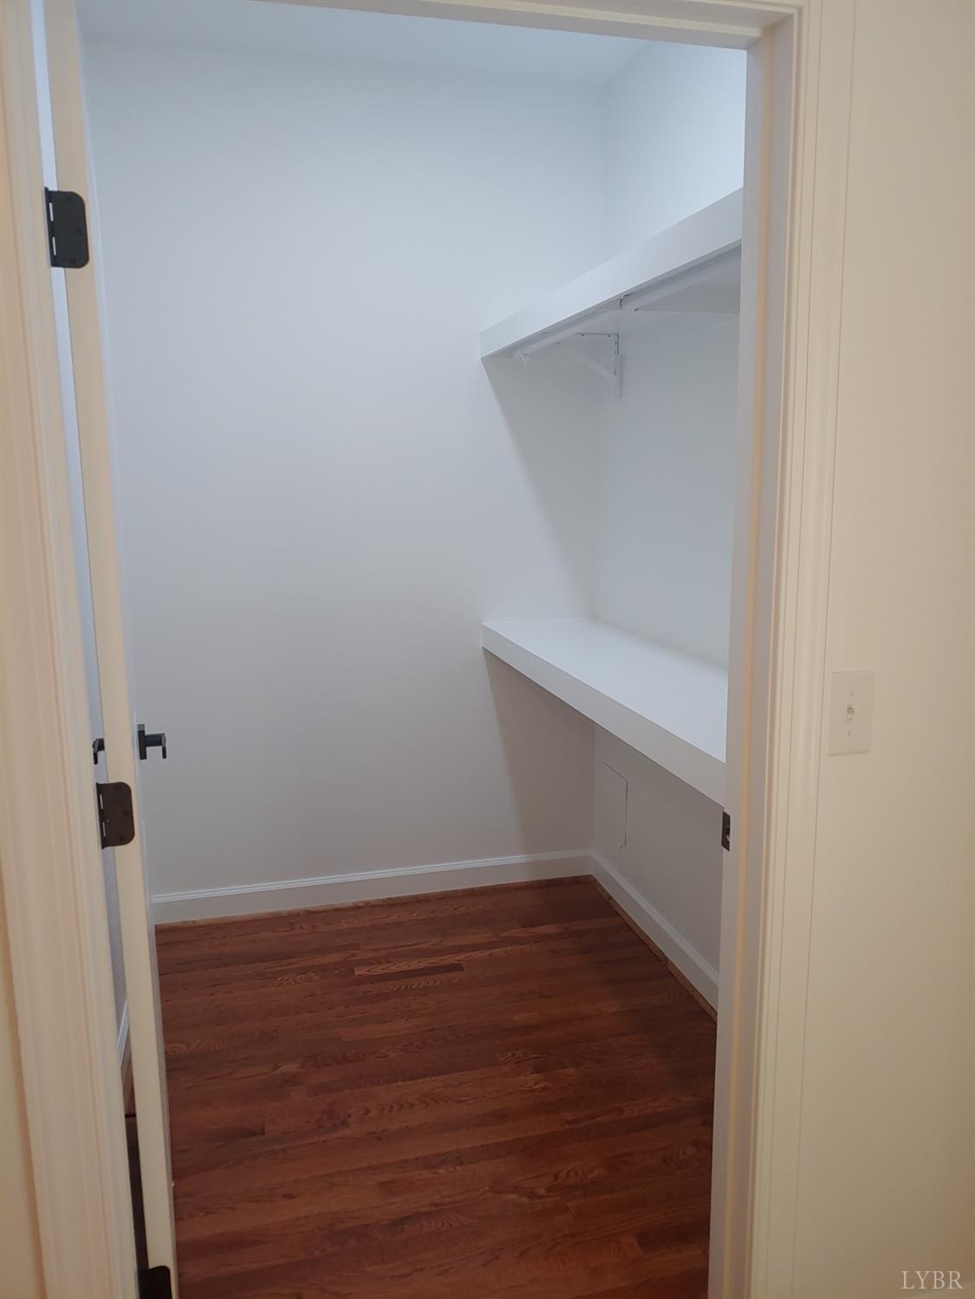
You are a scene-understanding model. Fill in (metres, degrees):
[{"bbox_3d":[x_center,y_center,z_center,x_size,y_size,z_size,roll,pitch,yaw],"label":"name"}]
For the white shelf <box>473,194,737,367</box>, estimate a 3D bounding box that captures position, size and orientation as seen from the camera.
[{"bbox_3d":[0.398,-0.838,2.268,0.407,0.084,1.742,-3,11,-15],"label":"white shelf"}]

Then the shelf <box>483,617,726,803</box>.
[{"bbox_3d":[0.408,0.094,2.438,0.407,0.084,1.742,-3,11,-15],"label":"shelf"}]

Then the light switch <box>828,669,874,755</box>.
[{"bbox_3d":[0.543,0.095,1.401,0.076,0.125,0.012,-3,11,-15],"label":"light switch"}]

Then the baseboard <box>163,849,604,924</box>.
[{"bbox_3d":[-0.376,0.832,3.283,1.575,0.114,0.018,-3,11,-13],"label":"baseboard"}]

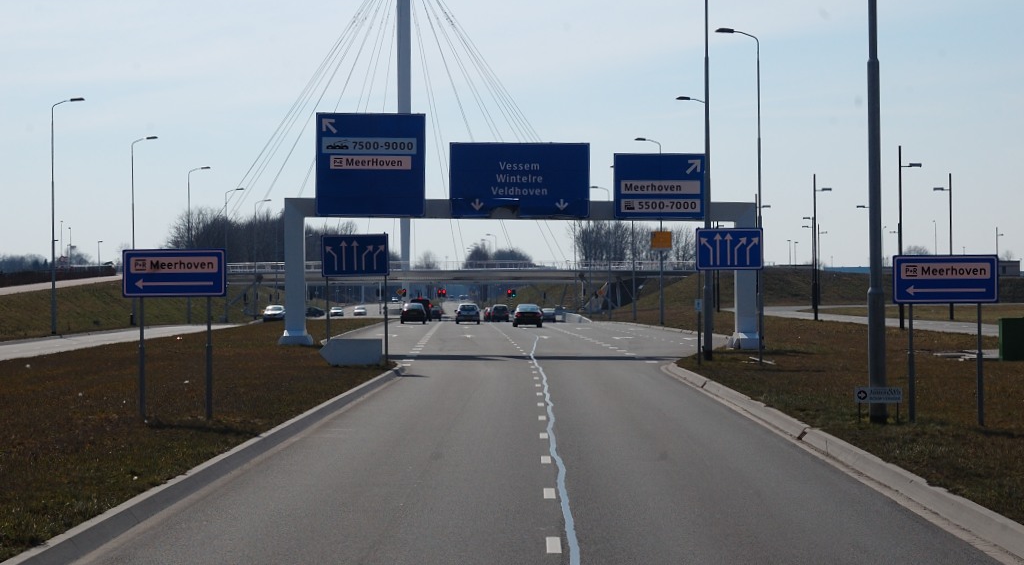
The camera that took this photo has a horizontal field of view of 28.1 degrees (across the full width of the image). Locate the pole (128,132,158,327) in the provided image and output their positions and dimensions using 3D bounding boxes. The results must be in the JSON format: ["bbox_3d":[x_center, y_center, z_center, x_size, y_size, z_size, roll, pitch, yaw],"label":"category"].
[{"bbox_3d":[-22.961,-3.226,128.200,1.690,11.800,0.320,0,-1,1],"label":"pole"}]

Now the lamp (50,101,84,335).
[{"bbox_3d":[-22.157,-3.325,102.300,1.650,11.800,0.320,0,-1,1],"label":"lamp"}]

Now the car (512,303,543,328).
[{"bbox_3d":[0.990,2.030,125.000,1.750,1.420,4.400,0,-1,-1],"label":"car"}]

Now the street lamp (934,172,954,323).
[{"bbox_3d":[28.900,-2.385,137.000,1.250,9.800,0.270,0,0,0],"label":"street lamp"}]

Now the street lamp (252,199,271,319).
[{"bbox_3d":[-24.555,-2.263,202.200,1.680,11.800,0.320,0,-1,1],"label":"street lamp"}]

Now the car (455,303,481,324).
[{"bbox_3d":[-3.080,2.190,144.000,1.660,1.470,3.950,0,0,-1],"label":"car"}]

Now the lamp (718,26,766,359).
[{"bbox_3d":[7.350,-2.990,66.000,1.500,10.400,0.280,0,0,0],"label":"lamp"}]

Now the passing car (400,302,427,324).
[{"bbox_3d":[-6.900,2.180,144.000,1.690,1.455,4.150,0,0,-1],"label":"passing car"}]

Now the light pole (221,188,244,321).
[{"bbox_3d":[-24.349,-2.378,180.200,1.670,11.800,0.320,0,-1,1],"label":"light pole"}]

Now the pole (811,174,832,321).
[{"bbox_3d":[20.870,-2.335,137.000,1.200,9.800,0.270,0,0,0],"label":"pole"}]

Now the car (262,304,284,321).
[{"bbox_3d":[-20.700,2.730,179.000,1.750,1.460,4.300,0,0,1],"label":"car"}]

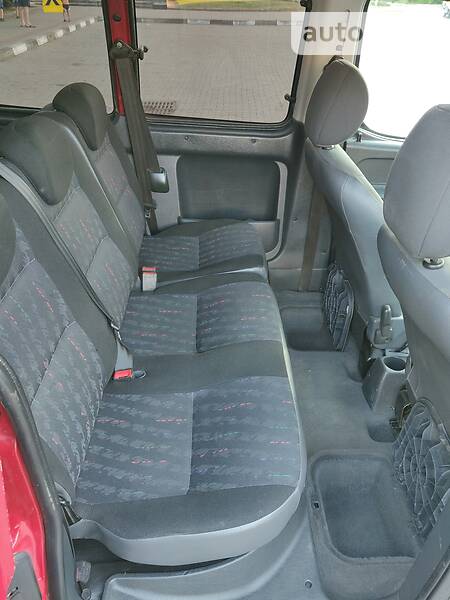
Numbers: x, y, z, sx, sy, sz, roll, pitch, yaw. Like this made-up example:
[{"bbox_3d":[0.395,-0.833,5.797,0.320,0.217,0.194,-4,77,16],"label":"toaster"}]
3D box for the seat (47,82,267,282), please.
[{"bbox_3d":[-0.212,-0.366,1.649,0.770,0.850,0.440,0,39,0],"label":"seat"}]

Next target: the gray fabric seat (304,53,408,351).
[{"bbox_3d":[0.669,-0.299,1.585,0.820,1.030,0.500,0,39,0],"label":"gray fabric seat"}]

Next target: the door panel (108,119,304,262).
[{"bbox_3d":[-0.044,-0.448,1.880,0.770,0.680,0.090,0,39,0],"label":"door panel"}]

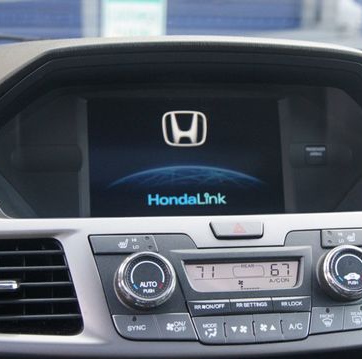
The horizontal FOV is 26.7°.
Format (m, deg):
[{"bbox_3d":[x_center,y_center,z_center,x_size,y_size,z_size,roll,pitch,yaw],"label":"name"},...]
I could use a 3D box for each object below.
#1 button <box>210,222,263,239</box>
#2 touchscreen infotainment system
[{"bbox_3d":[0.039,0.035,0.518,0.038,0.011,0.010,-1,-30,-11],"label":"button"},{"bbox_3d":[0.004,-0.021,0.694,0.177,0.107,0.020,-1,-8,-11],"label":"touchscreen infotainment system"}]

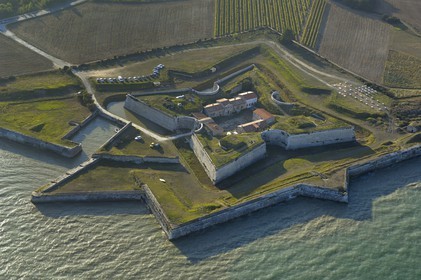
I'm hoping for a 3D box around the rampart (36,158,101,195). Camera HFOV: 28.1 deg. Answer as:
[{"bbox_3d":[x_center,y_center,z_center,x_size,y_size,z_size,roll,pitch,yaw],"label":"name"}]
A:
[{"bbox_3d":[-81.910,22.410,478.040,3.500,4.500,49.640,22,34,29],"label":"rampart"}]

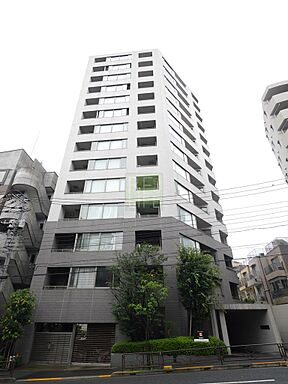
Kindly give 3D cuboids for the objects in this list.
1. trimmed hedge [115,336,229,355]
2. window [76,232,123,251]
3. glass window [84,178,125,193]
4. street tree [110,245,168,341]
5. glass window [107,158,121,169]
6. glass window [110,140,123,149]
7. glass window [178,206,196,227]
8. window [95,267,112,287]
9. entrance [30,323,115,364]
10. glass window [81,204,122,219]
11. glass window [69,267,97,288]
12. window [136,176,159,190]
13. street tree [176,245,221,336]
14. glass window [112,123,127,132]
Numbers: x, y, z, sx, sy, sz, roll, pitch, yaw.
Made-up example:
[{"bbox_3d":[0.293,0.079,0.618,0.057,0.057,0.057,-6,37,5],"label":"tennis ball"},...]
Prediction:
[{"bbox_3d":[1.546,10.215,14.815,7.473,0.915,1.098,-3,-34,4],"label":"trimmed hedge"},{"bbox_3d":[-4.096,4.520,20.106,4.338,1.748,0.120,-3,-33,4],"label":"window"},{"bbox_3d":[-4.091,-0.582,23.595,4.392,1.677,0.150,-3,-34,4],"label":"glass window"},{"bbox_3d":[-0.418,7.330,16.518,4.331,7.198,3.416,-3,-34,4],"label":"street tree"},{"bbox_3d":[-3.308,-3.138,24.969,1.430,1.437,0.120,-3,-33,4],"label":"glass window"},{"bbox_3d":[-3.293,-5.603,26.560,1.458,1.411,0.120,-3,-33,4],"label":"glass window"},{"bbox_3d":[4.490,2.706,23.017,0.150,1.647,3.325,-28,-43,34],"label":"glass window"},{"bbox_3d":[-3.259,7.043,18.387,1.443,1.624,0.120,-3,-33,4],"label":"window"},{"bbox_3d":[-5.015,10.872,15.994,6.100,2.470,0.300,-3,-34,4],"label":"entrance"},{"bbox_3d":[-4.196,1.950,21.777,4.126,1.610,0.120,-3,-33,4],"label":"glass window"},{"bbox_3d":[-5.099,7.166,18.504,2.302,1.647,0.120,-3,-33,4],"label":"glass window"},{"bbox_3d":[0.431,-0.770,22.970,2.287,1.647,0.150,-3,-34,4],"label":"window"},{"bbox_3d":[4.287,7.414,16.798,3.233,7.259,2.989,-3,-34,4],"label":"street tree"},{"bbox_3d":[-3.093,-8.080,28.139,1.941,1.548,0.120,-3,-33,4],"label":"glass window"}]

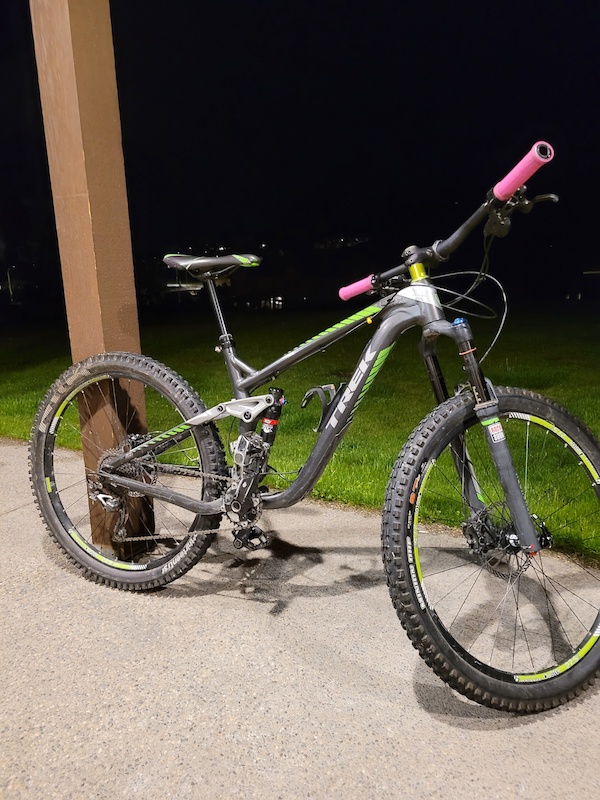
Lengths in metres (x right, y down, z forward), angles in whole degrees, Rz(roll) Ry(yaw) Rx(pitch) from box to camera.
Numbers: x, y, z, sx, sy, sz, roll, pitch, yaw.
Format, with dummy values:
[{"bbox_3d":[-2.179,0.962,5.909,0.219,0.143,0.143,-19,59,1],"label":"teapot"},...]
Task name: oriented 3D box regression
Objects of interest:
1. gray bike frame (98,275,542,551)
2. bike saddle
[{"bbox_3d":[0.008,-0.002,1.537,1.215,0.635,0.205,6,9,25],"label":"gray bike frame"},{"bbox_3d":[-0.229,-0.355,1.593,0.278,0.068,0.143,6,9,25],"label":"bike saddle"}]

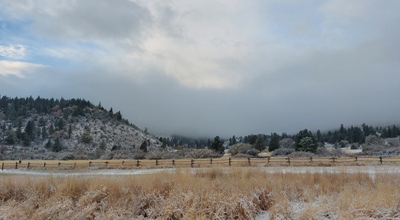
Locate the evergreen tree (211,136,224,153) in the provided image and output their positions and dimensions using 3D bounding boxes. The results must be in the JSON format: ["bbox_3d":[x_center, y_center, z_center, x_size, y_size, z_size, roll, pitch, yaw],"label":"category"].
[{"bbox_3d":[7.361,14.370,115.000,6.013,6.760,6.013,0,-8,0],"label":"evergreen tree"}]

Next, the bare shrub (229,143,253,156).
[{"bbox_3d":[13.226,12.901,90.000,7.627,4.382,6.483,0,-8,0],"label":"bare shrub"}]

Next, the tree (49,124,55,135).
[{"bbox_3d":[-117.815,15.669,220.000,4.760,8.330,4.760,0,-8,0],"label":"tree"}]

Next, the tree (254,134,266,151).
[{"bbox_3d":[26.181,14.432,120.000,5.193,7.227,5.193,0,-8,0],"label":"tree"}]

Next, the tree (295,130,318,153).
[{"bbox_3d":[43.856,12.815,115.000,9.331,9.870,8.864,0,-8,0],"label":"tree"}]

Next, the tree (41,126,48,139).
[{"bbox_3d":[-114.772,16.818,205.000,5.545,9.241,5.545,0,-8,0],"label":"tree"}]

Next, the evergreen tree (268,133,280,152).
[{"bbox_3d":[32.777,14.299,122.000,5.279,8.359,5.279,0,-8,0],"label":"evergreen tree"}]

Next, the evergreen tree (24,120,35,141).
[{"bbox_3d":[-116.480,14.217,190.000,7.537,14.046,7.537,0,-8,0],"label":"evergreen tree"}]

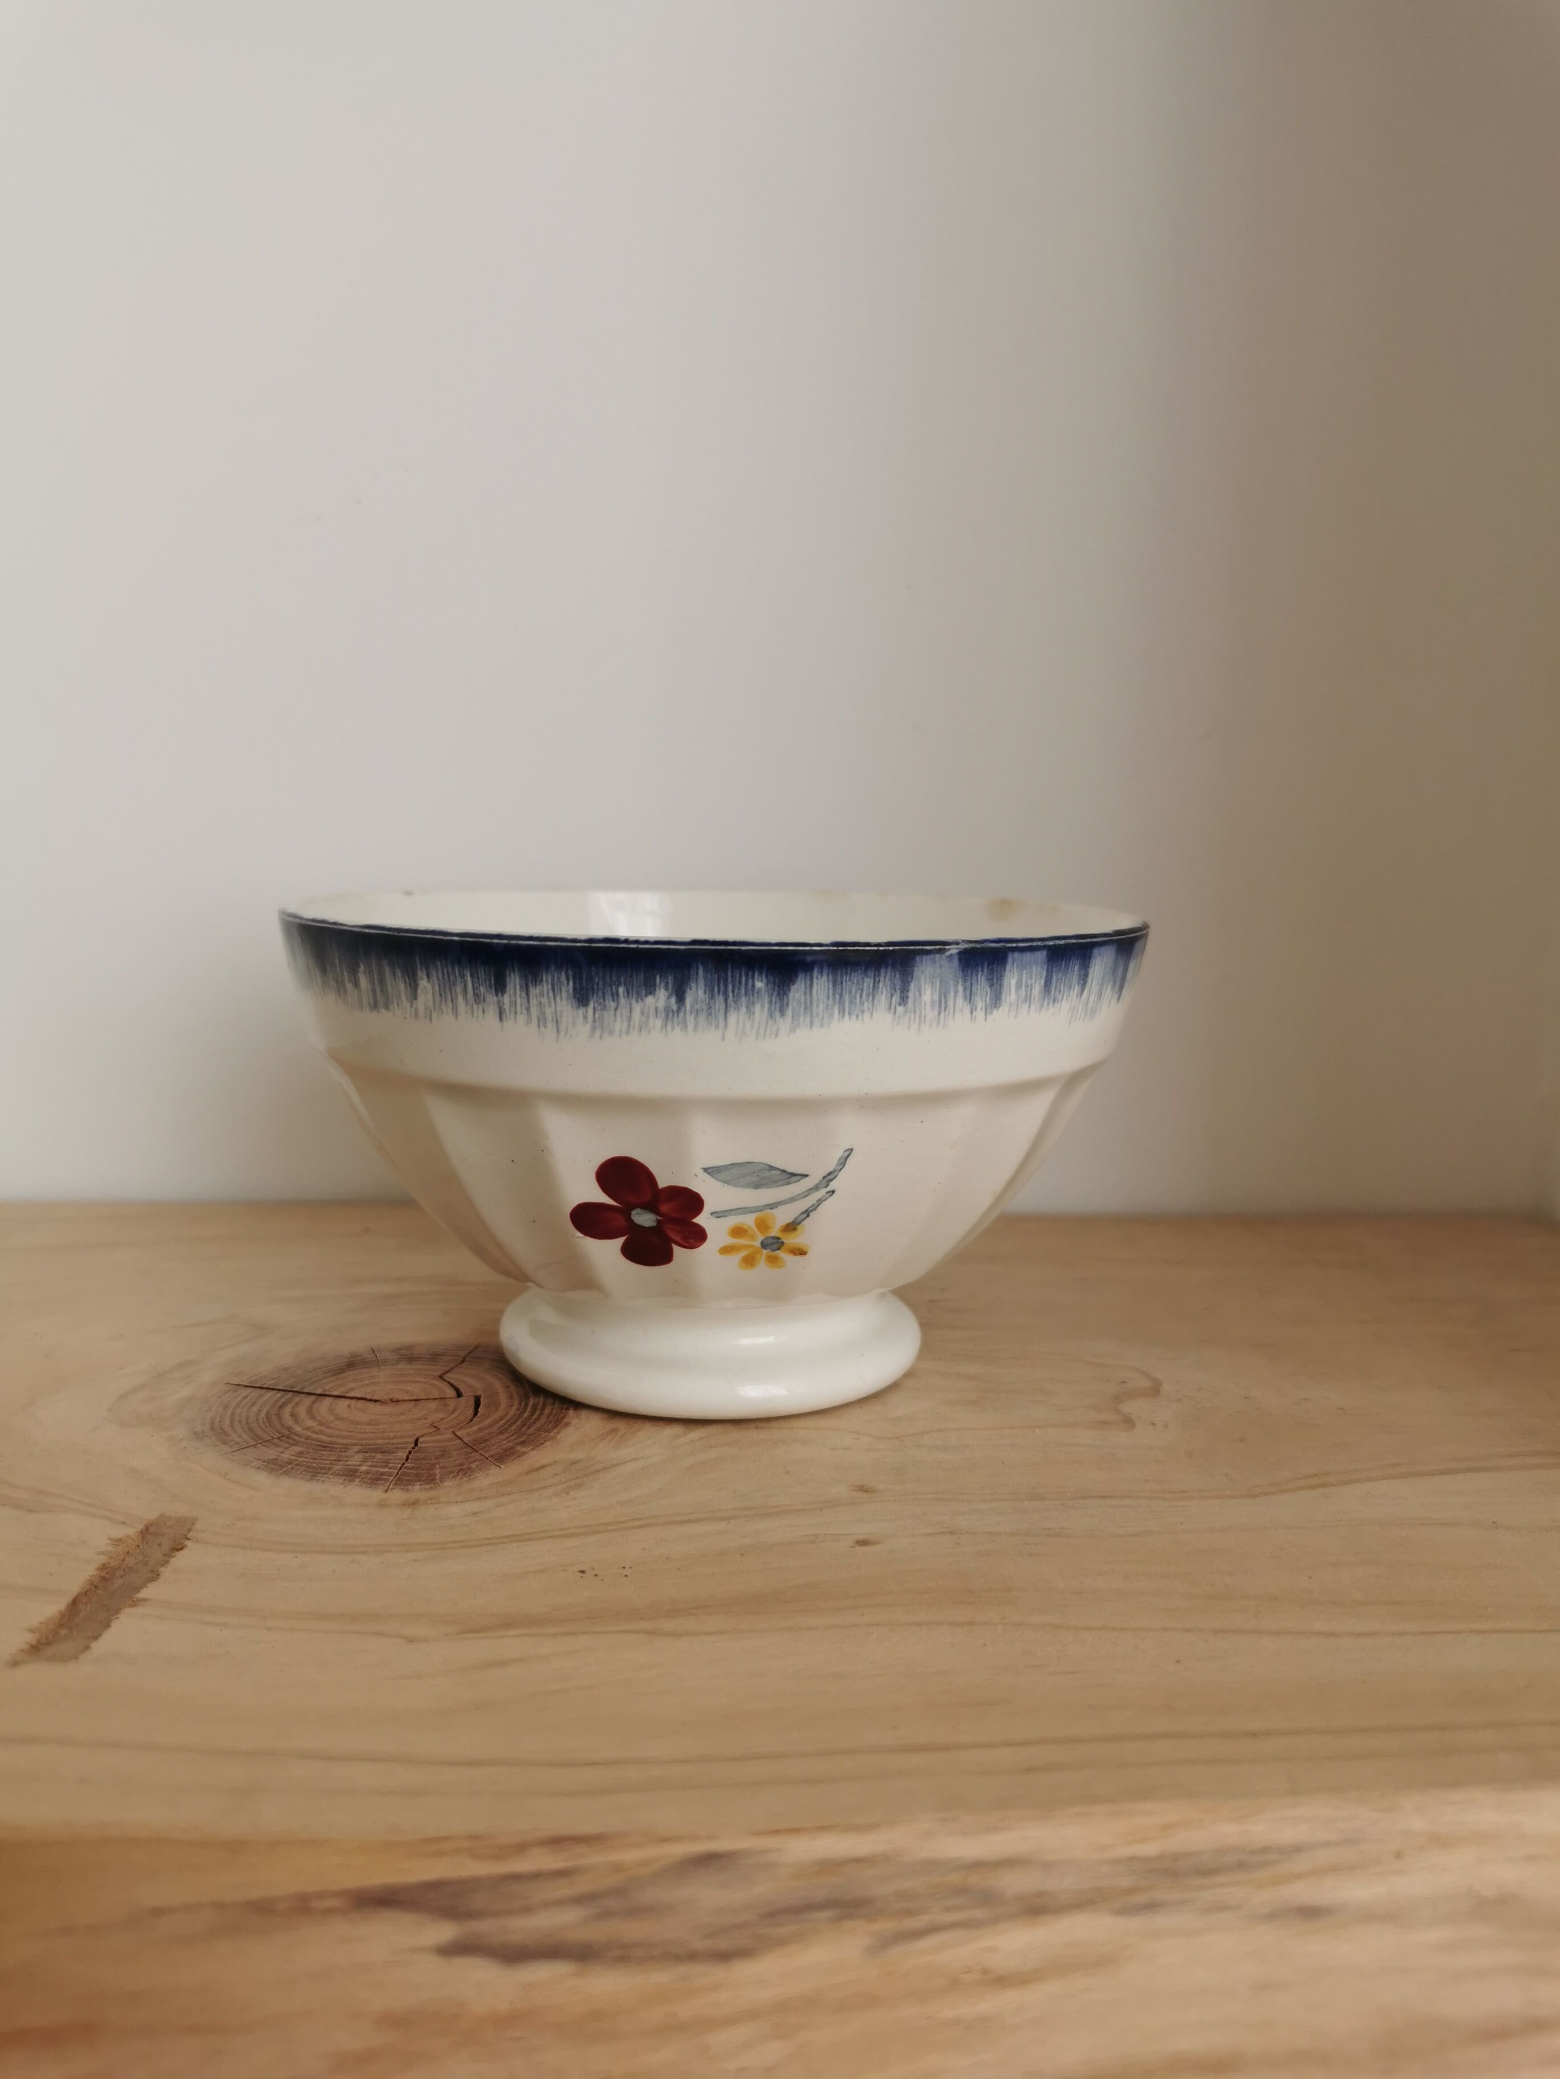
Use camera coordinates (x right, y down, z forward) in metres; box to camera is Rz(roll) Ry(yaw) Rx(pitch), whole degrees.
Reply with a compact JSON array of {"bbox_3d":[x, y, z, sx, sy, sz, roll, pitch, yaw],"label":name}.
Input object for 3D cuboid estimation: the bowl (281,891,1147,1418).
[{"bbox_3d":[-0.012,0.018,0.299,0.155,0.084,0.155,1,8,0],"label":"bowl"}]

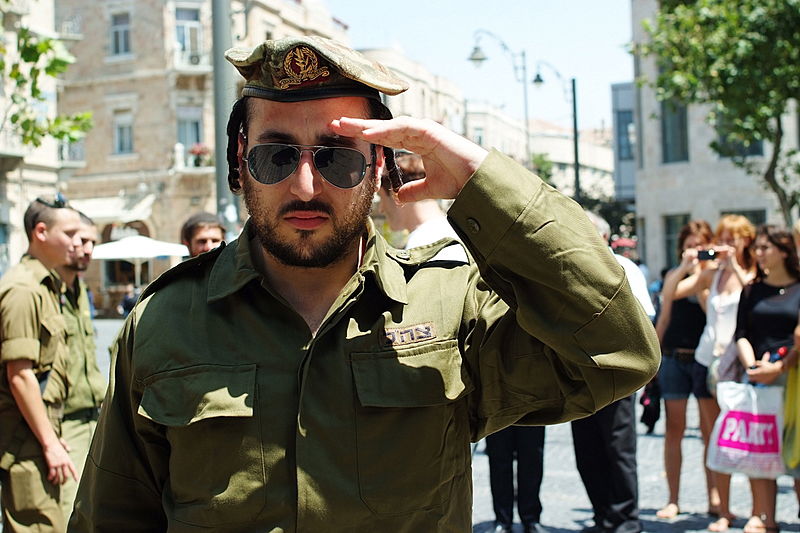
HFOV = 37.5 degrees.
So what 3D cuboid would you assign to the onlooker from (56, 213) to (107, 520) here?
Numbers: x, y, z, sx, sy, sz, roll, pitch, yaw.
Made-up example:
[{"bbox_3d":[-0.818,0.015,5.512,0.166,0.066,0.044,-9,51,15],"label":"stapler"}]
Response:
[{"bbox_3d":[-1.259,0.647,4.500,0.320,1.720,0.500,-2,0,26],"label":"onlooker"}]

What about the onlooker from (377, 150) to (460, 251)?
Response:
[{"bbox_3d":[0.113,0.556,3.800,0.320,1.790,0.480,-2,0,30],"label":"onlooker"}]

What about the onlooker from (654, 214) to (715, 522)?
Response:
[{"bbox_3d":[1.627,0.576,6.550,0.440,1.650,0.360,-2,0,18],"label":"onlooker"}]

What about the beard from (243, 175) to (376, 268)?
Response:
[{"bbox_3d":[-0.104,-0.052,1.355,0.150,0.112,0.110,3,3,-4],"label":"beard"}]

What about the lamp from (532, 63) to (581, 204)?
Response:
[{"bbox_3d":[5.035,-2.585,37.000,1.400,7.720,0.500,-2,0,6],"label":"lamp"}]

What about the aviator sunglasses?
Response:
[{"bbox_3d":[-0.105,-0.116,1.355,0.143,0.052,0.135,3,3,-4],"label":"aviator sunglasses"}]

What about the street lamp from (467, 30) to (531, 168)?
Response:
[{"bbox_3d":[2.712,-2.435,31.000,1.570,7.590,0.550,-2,0,6],"label":"street lamp"}]

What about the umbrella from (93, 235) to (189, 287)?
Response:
[{"bbox_3d":[-8.883,0.386,40.000,3.300,2.750,3.300,-2,0,0],"label":"umbrella"}]

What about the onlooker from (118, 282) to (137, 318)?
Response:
[{"bbox_3d":[-9.223,1.159,40.000,0.580,1.270,0.650,-2,0,37],"label":"onlooker"}]

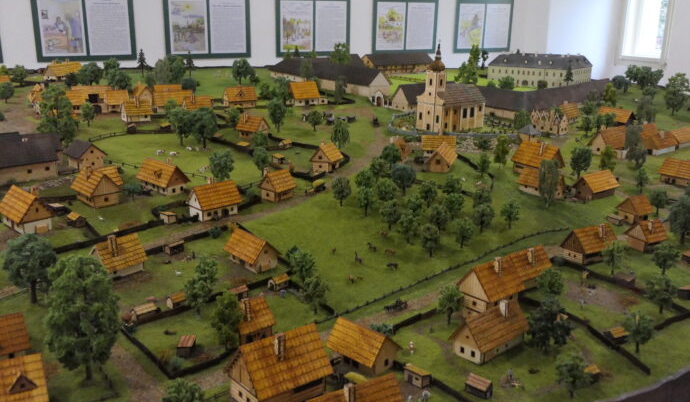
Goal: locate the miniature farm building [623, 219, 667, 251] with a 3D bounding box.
[{"bbox_3d":[0.818,0.087,1.712,0.076,0.074,0.074,-7,19,-24],"label":"miniature farm building"}]

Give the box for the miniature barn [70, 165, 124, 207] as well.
[{"bbox_3d":[-0.728,-0.050,1.888,0.131,0.096,0.128,16,23,40],"label":"miniature barn"}]

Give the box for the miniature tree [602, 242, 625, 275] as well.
[{"bbox_3d":[0.603,0.130,1.420,0.049,0.080,0.049,1,17,0],"label":"miniature tree"}]

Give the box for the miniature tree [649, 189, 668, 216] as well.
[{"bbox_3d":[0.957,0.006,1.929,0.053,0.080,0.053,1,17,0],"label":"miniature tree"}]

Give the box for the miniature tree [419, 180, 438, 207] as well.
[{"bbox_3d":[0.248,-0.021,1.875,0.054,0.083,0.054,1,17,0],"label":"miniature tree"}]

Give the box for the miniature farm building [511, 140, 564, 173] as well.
[{"bbox_3d":[0.591,-0.125,1.934,0.079,0.093,0.127,-13,24,-38],"label":"miniature farm building"}]

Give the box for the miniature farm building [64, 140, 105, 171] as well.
[{"bbox_3d":[-0.765,-0.139,1.851,0.103,0.067,0.084,17,24,38],"label":"miniature farm building"}]

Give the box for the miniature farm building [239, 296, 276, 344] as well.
[{"bbox_3d":[-0.165,0.190,1.035,0.070,0.059,0.081,-11,22,-33],"label":"miniature farm building"}]

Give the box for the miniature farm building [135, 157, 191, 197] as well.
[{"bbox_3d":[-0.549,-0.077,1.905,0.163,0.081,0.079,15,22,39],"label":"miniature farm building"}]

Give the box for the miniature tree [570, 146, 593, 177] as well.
[{"bbox_3d":[0.870,-0.134,2.315,0.080,0.116,0.076,8,19,20],"label":"miniature tree"}]

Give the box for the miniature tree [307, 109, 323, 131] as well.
[{"bbox_3d":[-0.112,-0.297,2.345,0.056,0.076,0.056,1,19,0],"label":"miniature tree"}]

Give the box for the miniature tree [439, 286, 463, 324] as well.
[{"bbox_3d":[0.198,0.197,1.184,0.045,0.081,0.045,1,17,0],"label":"miniature tree"}]

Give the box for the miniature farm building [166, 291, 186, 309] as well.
[{"bbox_3d":[-0.295,0.174,1.116,0.018,0.021,0.030,19,25,41],"label":"miniature farm building"}]

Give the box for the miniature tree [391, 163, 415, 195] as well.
[{"bbox_3d":[0.225,-0.083,2.430,0.085,0.121,0.085,1,17,0],"label":"miniature tree"}]

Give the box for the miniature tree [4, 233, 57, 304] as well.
[{"bbox_3d":[-0.616,0.134,1.241,0.104,0.147,0.104,1,17,0],"label":"miniature tree"}]

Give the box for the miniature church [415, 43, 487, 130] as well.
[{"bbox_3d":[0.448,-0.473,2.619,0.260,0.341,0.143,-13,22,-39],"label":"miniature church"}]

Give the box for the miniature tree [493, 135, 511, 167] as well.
[{"bbox_3d":[0.581,-0.182,2.347,0.067,0.118,0.067,1,17,0],"label":"miniature tree"}]

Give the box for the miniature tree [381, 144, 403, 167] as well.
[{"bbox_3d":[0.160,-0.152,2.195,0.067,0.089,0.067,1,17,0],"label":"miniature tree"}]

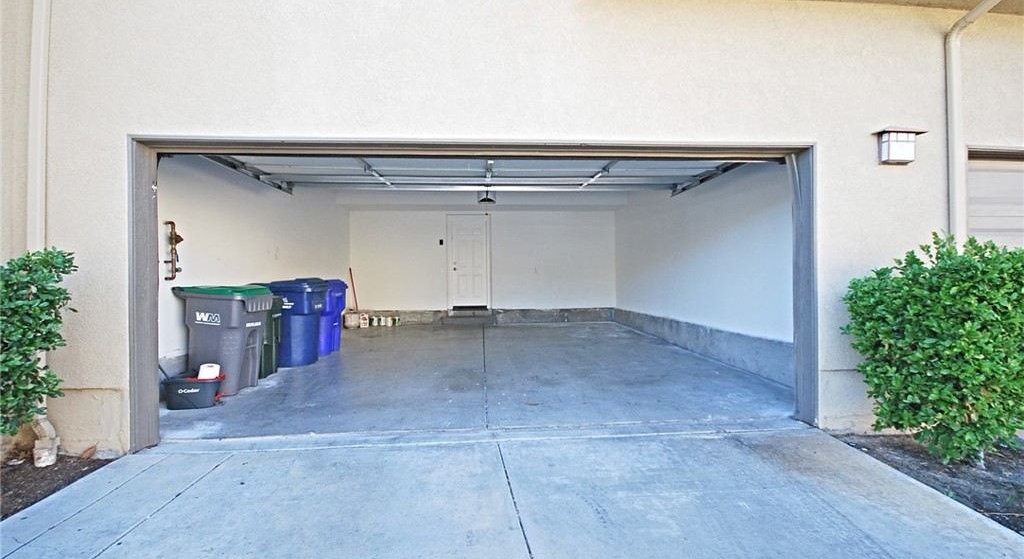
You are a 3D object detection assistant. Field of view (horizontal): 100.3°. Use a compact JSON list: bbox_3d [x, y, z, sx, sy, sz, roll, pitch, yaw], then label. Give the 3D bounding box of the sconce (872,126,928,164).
[{"bbox_3d":[2.943,-1.026,3.235,0.345,0.285,0.130,-1,0,-4],"label":"sconce"}]

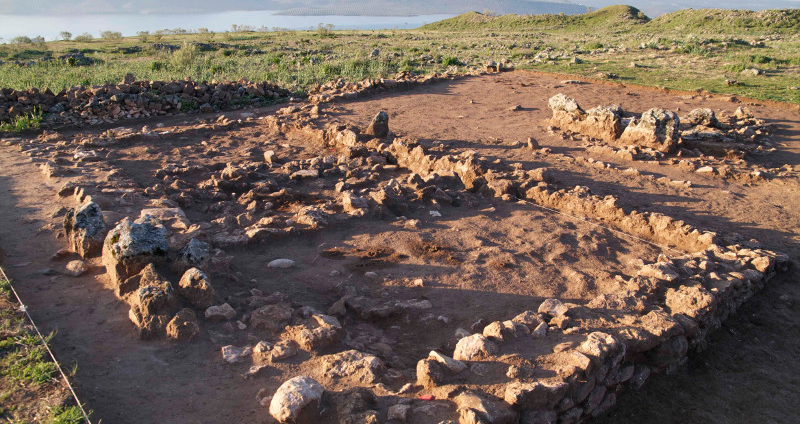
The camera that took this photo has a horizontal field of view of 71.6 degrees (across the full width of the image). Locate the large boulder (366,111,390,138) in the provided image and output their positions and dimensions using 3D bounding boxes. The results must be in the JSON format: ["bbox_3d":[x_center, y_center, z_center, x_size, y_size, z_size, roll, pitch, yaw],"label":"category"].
[{"bbox_3d":[-0.404,-1.617,10.204,0.422,0.478,0.338,-1,22,-2],"label":"large boulder"}]

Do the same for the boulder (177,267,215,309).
[{"bbox_3d":[-1.707,0.641,4.660,0.276,0.319,0.262,-9,24,-21],"label":"boulder"}]

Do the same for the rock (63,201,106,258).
[{"bbox_3d":[-3.243,0.186,5.713,0.333,0.587,0.266,-13,25,-29],"label":"rock"}]

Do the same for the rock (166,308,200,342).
[{"bbox_3d":[-1.723,0.901,4.411,0.234,0.235,0.199,-10,24,-23],"label":"rock"}]

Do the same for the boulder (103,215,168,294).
[{"bbox_3d":[-2.401,0.387,5.054,0.503,0.707,0.403,-11,24,-26],"label":"boulder"}]

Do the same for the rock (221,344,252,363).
[{"bbox_3d":[-1.230,1.071,4.191,0.224,0.081,0.112,-8,23,-18],"label":"rock"}]

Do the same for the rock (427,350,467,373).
[{"bbox_3d":[0.323,1.014,3.768,0.257,0.105,0.129,-5,23,-13],"label":"rock"}]

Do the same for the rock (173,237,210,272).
[{"bbox_3d":[-2.061,0.423,5.542,0.308,0.276,0.278,-9,24,-21],"label":"rock"}]

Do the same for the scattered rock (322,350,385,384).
[{"bbox_3d":[-0.327,1.102,3.943,0.430,0.151,0.258,-2,22,-5],"label":"scattered rock"}]

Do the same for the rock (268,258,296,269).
[{"bbox_3d":[-1.161,0.509,5.488,0.271,0.065,0.163,-5,23,-12],"label":"rock"}]

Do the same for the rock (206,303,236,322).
[{"bbox_3d":[-1.452,0.813,4.494,0.246,0.126,0.160,-8,23,-19],"label":"rock"}]

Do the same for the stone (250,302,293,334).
[{"bbox_3d":[-1.005,0.832,4.345,0.318,0.202,0.255,-6,23,-14],"label":"stone"}]

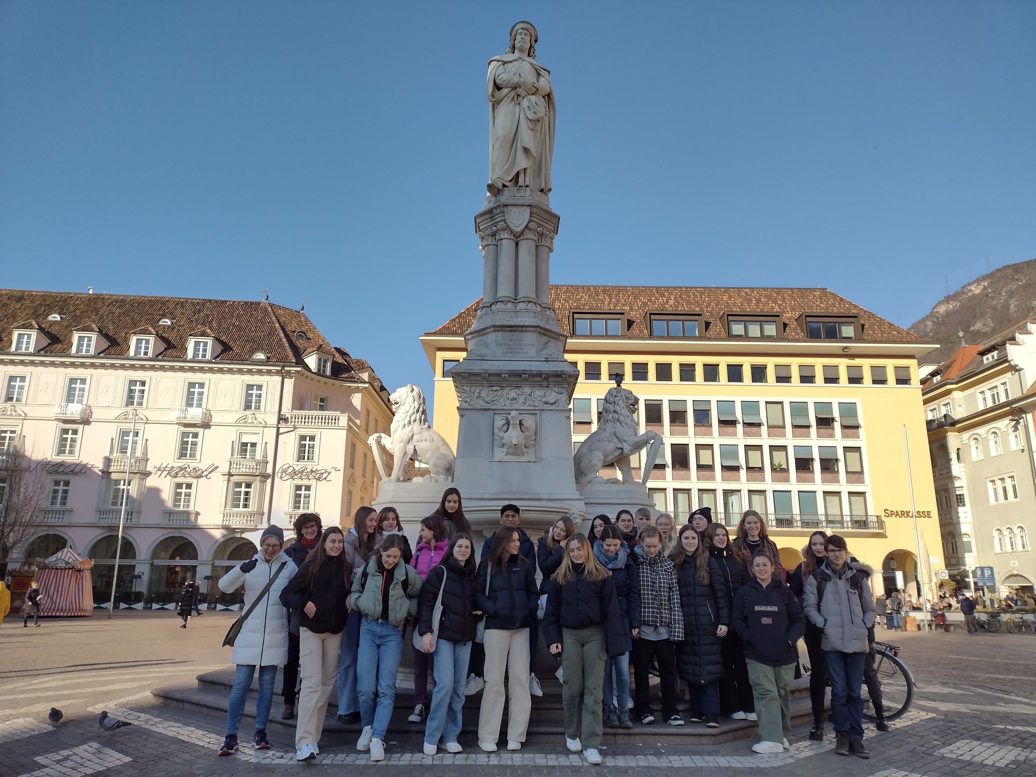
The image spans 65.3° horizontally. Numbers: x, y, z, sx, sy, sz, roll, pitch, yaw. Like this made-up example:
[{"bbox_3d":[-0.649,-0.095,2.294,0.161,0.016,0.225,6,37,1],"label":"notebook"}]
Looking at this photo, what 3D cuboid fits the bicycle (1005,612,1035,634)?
[{"bbox_3d":[23.928,11.144,38.500,1.700,1.000,0.580,5,-16,-14],"label":"bicycle"}]

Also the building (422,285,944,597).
[{"bbox_3d":[12.216,4.719,66.704,39.518,28.344,14.000,1,-15,-1],"label":"building"}]

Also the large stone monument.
[{"bbox_3d":[0.002,-1.122,11.467,4.000,9.790,3.200,1,-15,0],"label":"large stone monument"}]

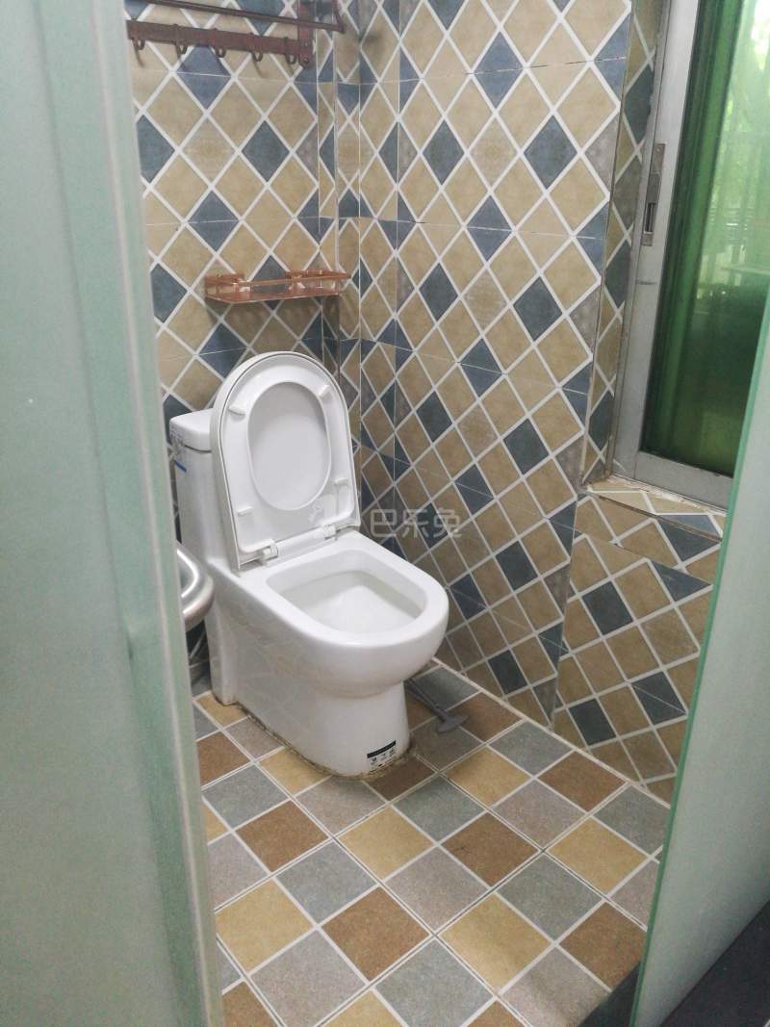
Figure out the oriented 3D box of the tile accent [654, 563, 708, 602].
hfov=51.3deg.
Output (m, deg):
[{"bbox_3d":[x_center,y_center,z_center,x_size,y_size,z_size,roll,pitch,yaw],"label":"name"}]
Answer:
[{"bbox_3d":[0.579,0.145,1.575,0.010,0.063,0.133,-18,29,-37],"label":"tile accent"}]

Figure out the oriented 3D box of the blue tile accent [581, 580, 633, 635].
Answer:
[{"bbox_3d":[0.481,0.205,1.726,0.010,0.130,0.130,-18,29,-37],"label":"blue tile accent"}]

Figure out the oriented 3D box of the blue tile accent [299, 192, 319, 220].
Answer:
[{"bbox_3d":[-0.190,-0.773,2.004,0.066,0.066,0.010,-18,30,-37],"label":"blue tile accent"}]

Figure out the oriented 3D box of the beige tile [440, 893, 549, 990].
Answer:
[{"bbox_3d":[0.197,0.767,1.433,0.141,0.010,0.141,-18,30,-37],"label":"beige tile"}]

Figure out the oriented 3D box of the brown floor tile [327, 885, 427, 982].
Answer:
[{"bbox_3d":[-0.016,0.752,1.439,0.139,0.010,0.138,-18,29,-37],"label":"brown floor tile"}]

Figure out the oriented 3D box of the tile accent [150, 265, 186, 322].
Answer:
[{"bbox_3d":[-0.516,-0.504,1.841,0.132,0.132,0.010,-18,29,-37],"label":"tile accent"}]

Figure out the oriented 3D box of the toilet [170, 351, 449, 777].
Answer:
[{"bbox_3d":[-0.141,0.097,1.863,0.395,0.870,0.700,-18,30,-37],"label":"toilet"}]

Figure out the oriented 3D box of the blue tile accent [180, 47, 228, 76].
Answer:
[{"bbox_3d":[-0.392,-0.981,1.726,0.130,0.064,0.010,-18,30,-37],"label":"blue tile accent"}]

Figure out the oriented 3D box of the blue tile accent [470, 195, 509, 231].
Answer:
[{"bbox_3d":[0.225,-0.640,1.701,0.010,0.067,0.132,-18,29,-37],"label":"blue tile accent"}]

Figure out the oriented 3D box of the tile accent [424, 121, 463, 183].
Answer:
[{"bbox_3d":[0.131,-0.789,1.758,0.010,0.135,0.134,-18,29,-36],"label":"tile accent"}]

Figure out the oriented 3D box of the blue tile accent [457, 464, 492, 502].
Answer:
[{"bbox_3d":[0.220,-0.084,1.939,0.010,0.064,0.130,-18,29,-37],"label":"blue tile accent"}]

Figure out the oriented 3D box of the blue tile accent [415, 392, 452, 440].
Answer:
[{"bbox_3d":[0.124,-0.239,1.996,0.010,0.130,0.130,-18,29,-37],"label":"blue tile accent"}]

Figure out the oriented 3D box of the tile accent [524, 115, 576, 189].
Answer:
[{"bbox_3d":[0.322,-0.697,1.551,0.010,0.130,0.130,-18,29,-37],"label":"tile accent"}]

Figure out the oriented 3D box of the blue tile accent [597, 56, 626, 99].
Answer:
[{"bbox_3d":[0.395,-0.763,1.411,0.010,0.066,0.064,-18,29,-36],"label":"blue tile accent"}]

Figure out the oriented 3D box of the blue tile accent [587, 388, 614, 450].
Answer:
[{"bbox_3d":[0.446,-0.191,1.667,0.076,0.127,0.012,-18,29,-36],"label":"blue tile accent"}]

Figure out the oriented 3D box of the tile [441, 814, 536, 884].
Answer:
[{"bbox_3d":[0.214,0.683,1.628,0.141,0.010,0.141,-18,30,-37],"label":"tile"}]

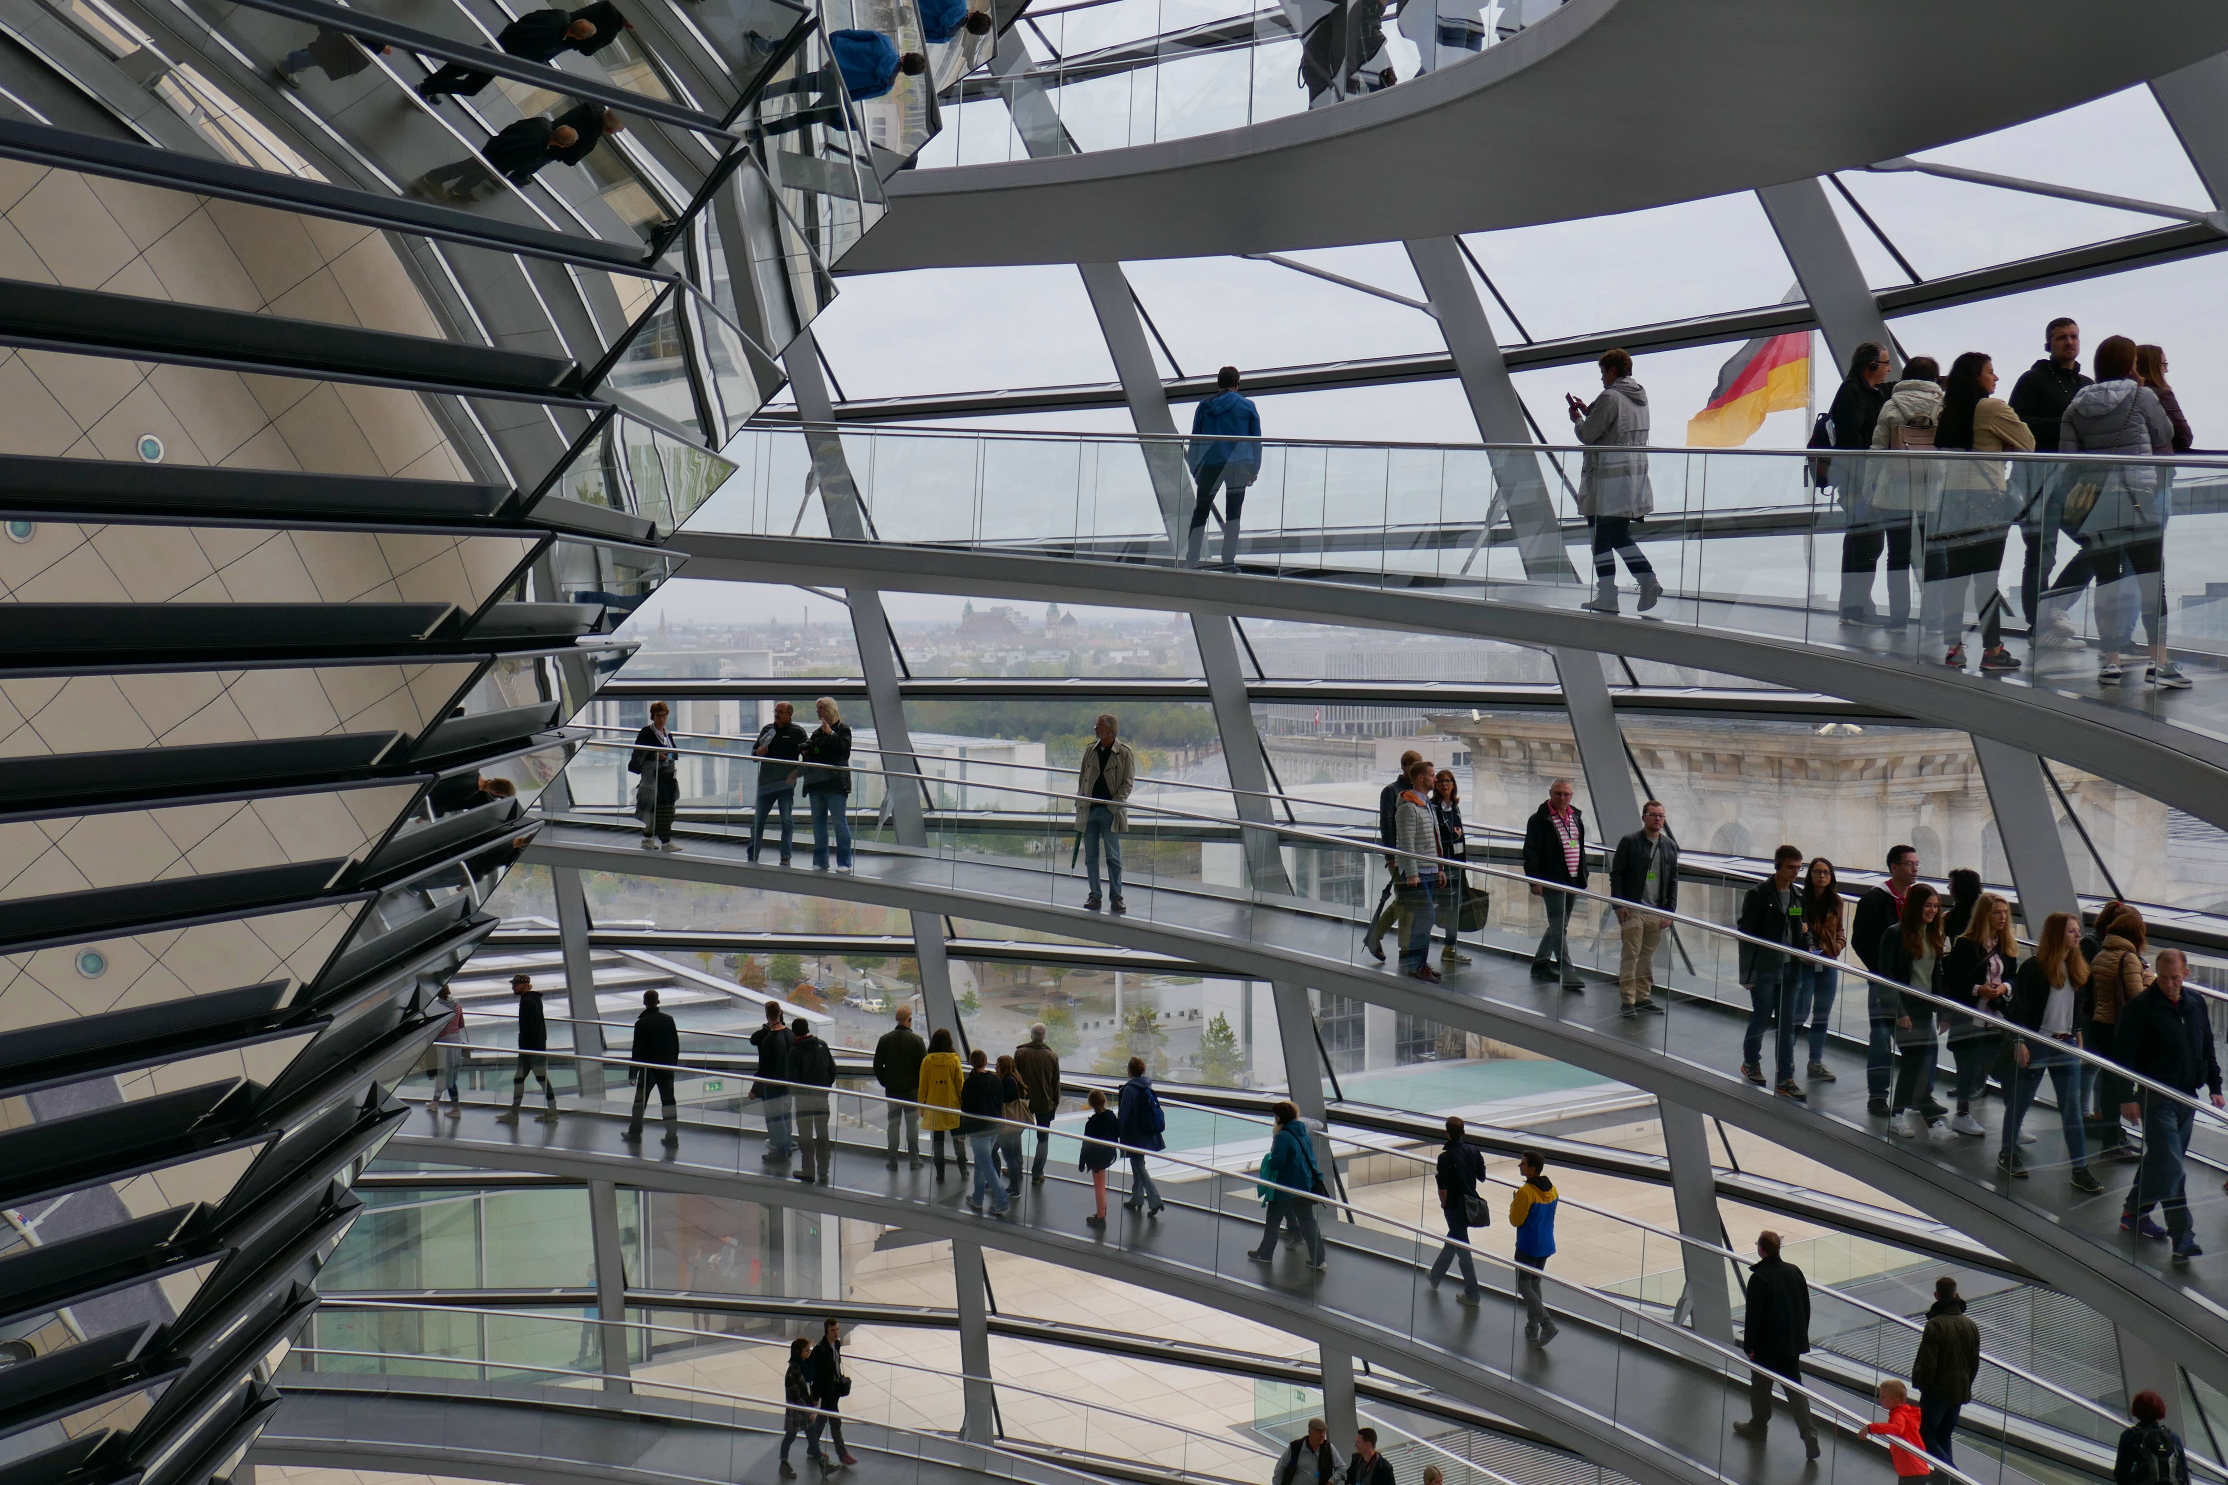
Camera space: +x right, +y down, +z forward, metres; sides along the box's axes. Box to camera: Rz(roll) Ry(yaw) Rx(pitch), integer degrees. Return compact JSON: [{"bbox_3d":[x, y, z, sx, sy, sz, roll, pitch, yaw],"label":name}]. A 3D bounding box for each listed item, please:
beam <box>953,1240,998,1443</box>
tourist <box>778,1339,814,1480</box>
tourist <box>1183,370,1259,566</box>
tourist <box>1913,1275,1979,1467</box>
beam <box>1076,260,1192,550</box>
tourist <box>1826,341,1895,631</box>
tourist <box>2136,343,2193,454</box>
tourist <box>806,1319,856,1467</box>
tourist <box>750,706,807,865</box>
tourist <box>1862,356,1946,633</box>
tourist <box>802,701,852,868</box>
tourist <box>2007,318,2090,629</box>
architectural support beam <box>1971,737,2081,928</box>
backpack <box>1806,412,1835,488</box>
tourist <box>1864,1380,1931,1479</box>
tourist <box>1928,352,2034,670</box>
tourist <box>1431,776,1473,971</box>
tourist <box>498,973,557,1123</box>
[{"bbox_3d":[-1.724,7.568,28.297,0.320,2.730,0.340,1,11,20],"label":"beam"},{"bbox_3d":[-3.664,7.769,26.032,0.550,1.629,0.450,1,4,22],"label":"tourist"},{"bbox_3d":[0.952,-2.327,18.900,0.600,1.760,0.420,0,3,3],"label":"tourist"},{"bbox_3d":[6.665,5.143,17.811,0.530,1.767,0.400,-1,3,-6],"label":"tourist"},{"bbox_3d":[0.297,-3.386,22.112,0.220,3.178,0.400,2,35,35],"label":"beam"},{"bbox_3d":[4.754,-1.648,14.200,0.440,1.800,0.540,0,3,0],"label":"tourist"},{"bbox_3d":[5.620,-1.305,12.100,0.440,1.690,0.480,-1,3,-16],"label":"tourist"},{"bbox_3d":[-3.365,7.726,26.500,0.560,1.760,0.540,1,3,23],"label":"tourist"},{"bbox_3d":[-3.506,0.427,23.159,0.580,1.688,0.400,0,4,14],"label":"tourist"},{"bbox_3d":[4.792,-1.498,13.450,0.500,1.630,0.340,1,4,28],"label":"tourist"},{"bbox_3d":[-2.971,0.440,23.087,0.520,1.746,0.400,2,4,30],"label":"tourist"},{"bbox_3d":[5.342,-1.478,12.650,0.560,1.830,0.420,-2,4,-37],"label":"tourist"},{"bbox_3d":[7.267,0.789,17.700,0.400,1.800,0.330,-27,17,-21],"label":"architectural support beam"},{"bbox_3d":[4.484,-1.851,14.100,0.200,0.460,0.300,0,3,5],"label":"backpack"},{"bbox_3d":[5.931,5.473,16.826,0.480,1.317,0.400,2,4,37],"label":"tourist"},{"bbox_3d":[4.528,-1.211,11.650,0.420,1.670,0.500,-2,3,-30],"label":"tourist"},{"bbox_3d":[3.032,1.117,19.941,0.480,1.708,0.420,-3,4,-33],"label":"tourist"},{"bbox_3d":[-6.958,3.622,26.390,0.740,1.729,0.460,0,3,6],"label":"tourist"}]

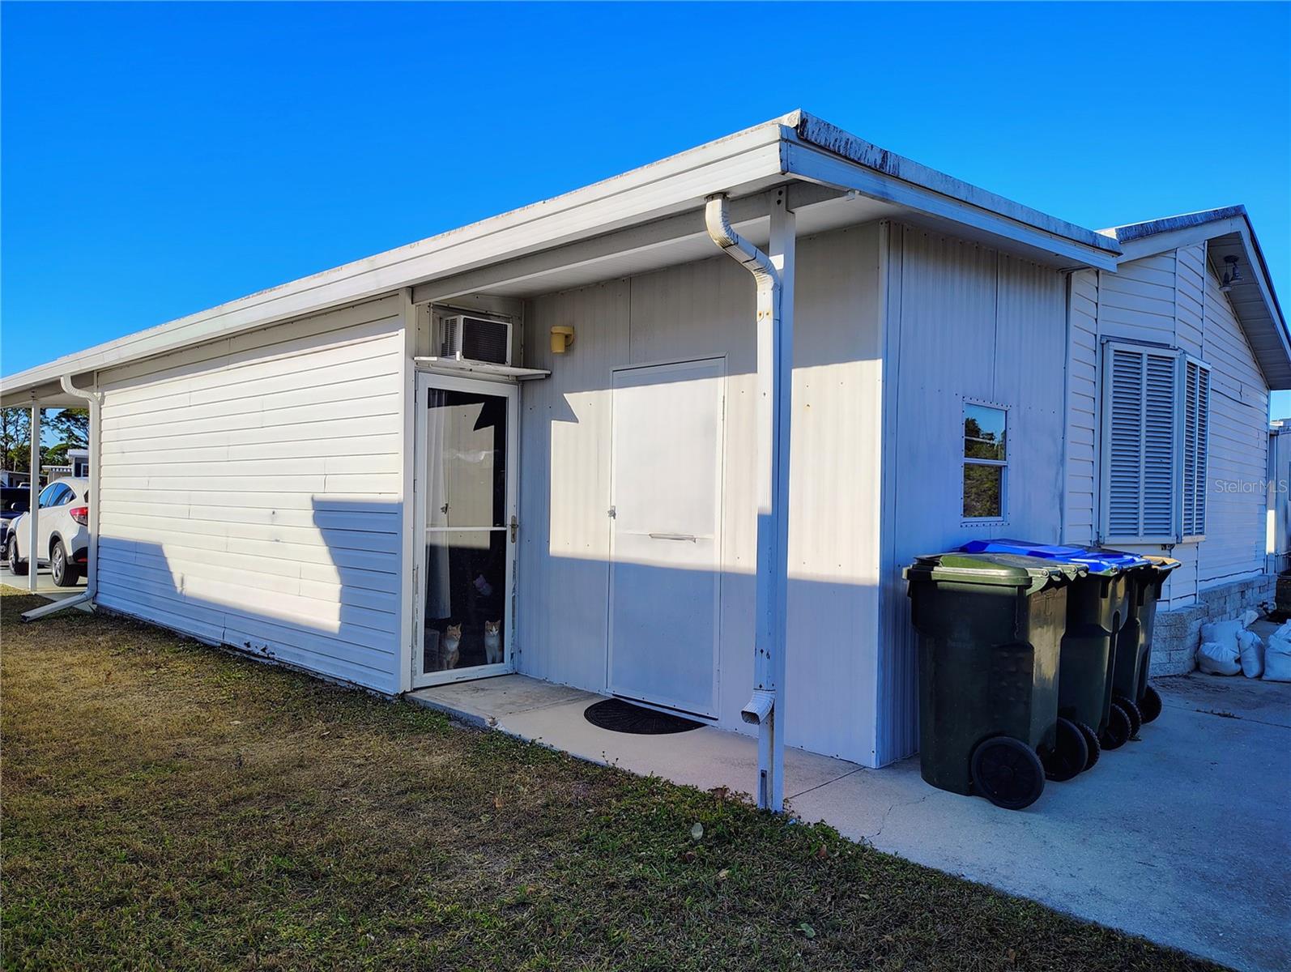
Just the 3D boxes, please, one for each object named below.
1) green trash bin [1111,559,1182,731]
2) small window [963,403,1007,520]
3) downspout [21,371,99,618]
[{"bbox_3d":[2.679,0.880,5.336,0.865,1.087,0.681,0,-1,44],"label":"green trash bin"},{"bbox_3d":[2.016,-0.133,5.337,0.066,0.681,0.616,0,-1,44],"label":"small window"},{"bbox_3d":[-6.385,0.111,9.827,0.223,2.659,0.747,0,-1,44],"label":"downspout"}]

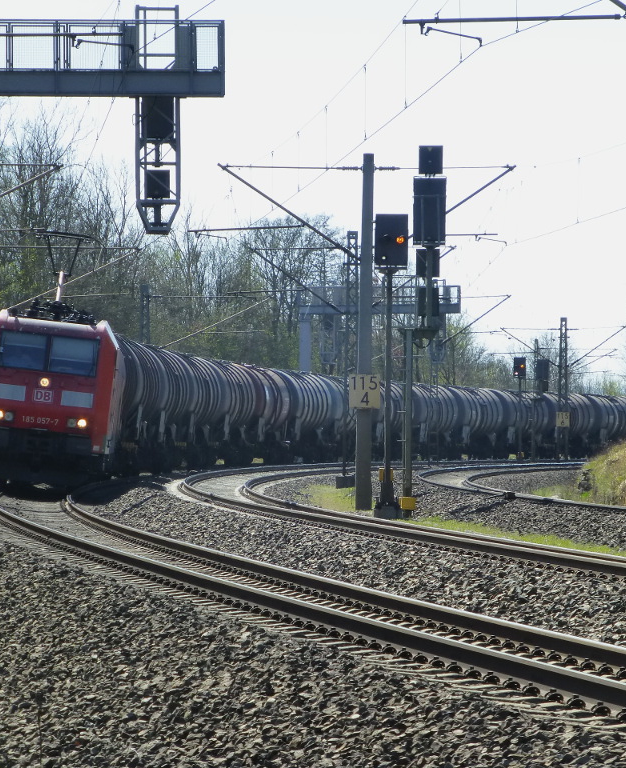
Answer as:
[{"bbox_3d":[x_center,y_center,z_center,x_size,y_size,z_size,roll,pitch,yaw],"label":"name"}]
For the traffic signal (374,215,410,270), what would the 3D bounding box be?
[{"bbox_3d":[1.621,-2.924,113.500,0.670,1.130,0.400,1,0,-4],"label":"traffic signal"}]

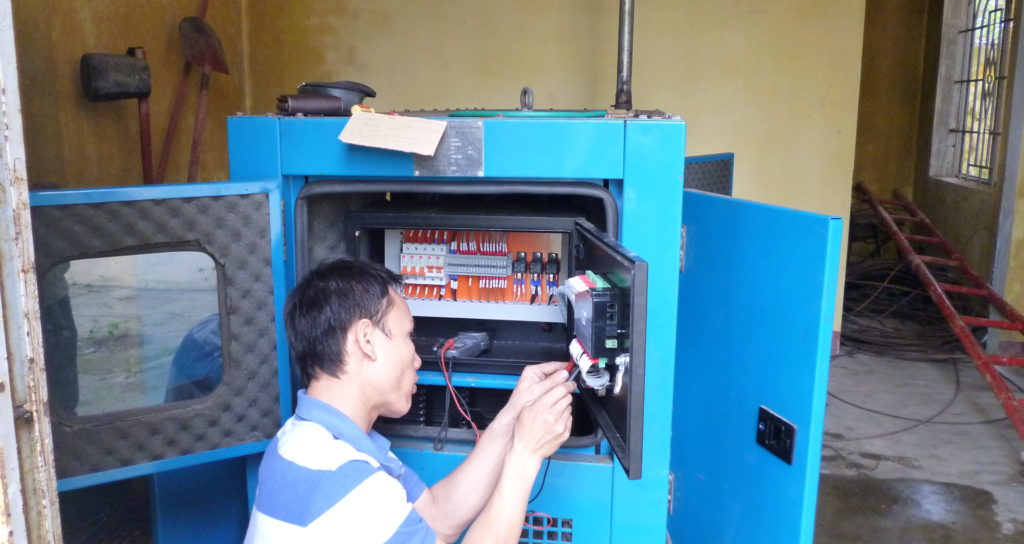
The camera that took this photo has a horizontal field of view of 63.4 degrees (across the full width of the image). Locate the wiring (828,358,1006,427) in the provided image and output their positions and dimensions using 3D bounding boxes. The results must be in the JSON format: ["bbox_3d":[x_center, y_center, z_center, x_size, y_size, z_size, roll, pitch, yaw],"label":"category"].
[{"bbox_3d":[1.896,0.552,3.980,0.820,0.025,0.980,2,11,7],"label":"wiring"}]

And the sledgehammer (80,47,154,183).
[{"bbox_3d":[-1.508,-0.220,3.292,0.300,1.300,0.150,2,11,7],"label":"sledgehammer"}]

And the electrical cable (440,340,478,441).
[{"bbox_3d":[-0.098,0.218,1.511,0.075,0.200,0.070,2,11,7],"label":"electrical cable"}]

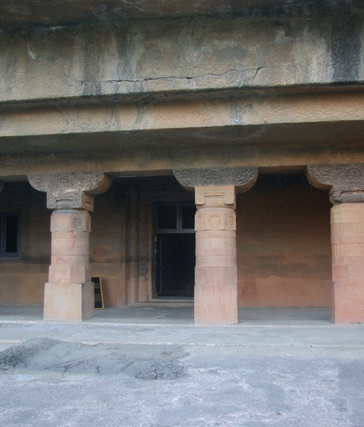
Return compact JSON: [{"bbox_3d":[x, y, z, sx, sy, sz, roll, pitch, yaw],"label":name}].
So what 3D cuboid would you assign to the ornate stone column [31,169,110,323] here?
[{"bbox_3d":[-2.865,0.874,12.430,2.040,3.640,1.000,-1,-6,9],"label":"ornate stone column"}]

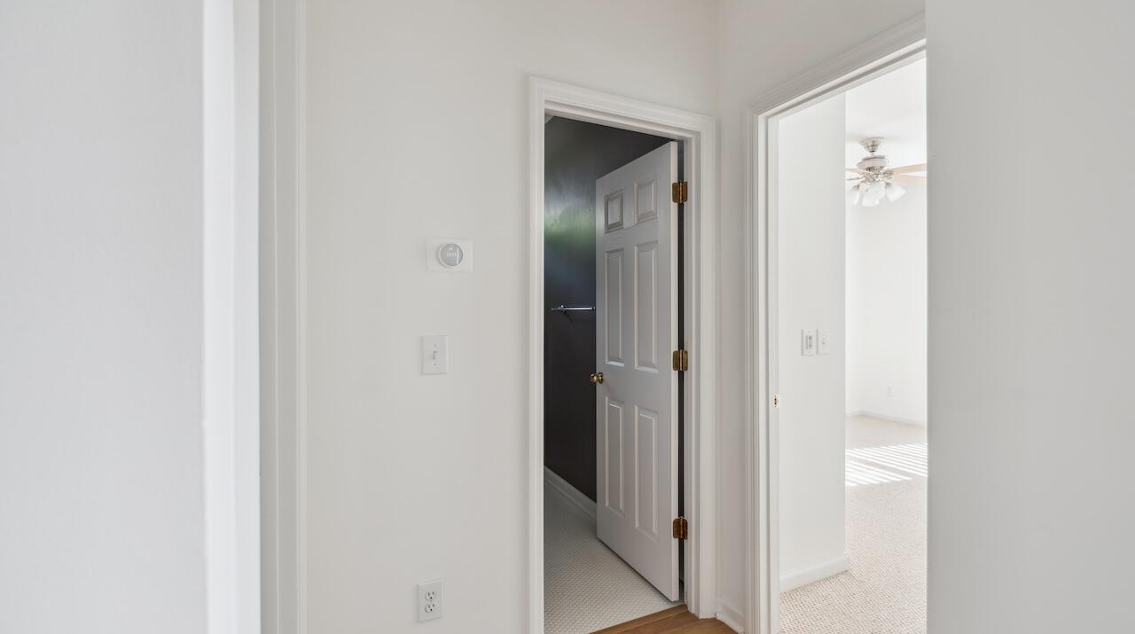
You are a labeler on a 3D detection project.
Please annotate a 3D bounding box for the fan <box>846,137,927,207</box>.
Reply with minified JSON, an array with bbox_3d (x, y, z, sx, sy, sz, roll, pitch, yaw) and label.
[{"bbox_3d":[2.650,-1.235,4.100,1.320,0.580,1.320,0,0,-25],"label":"fan"}]

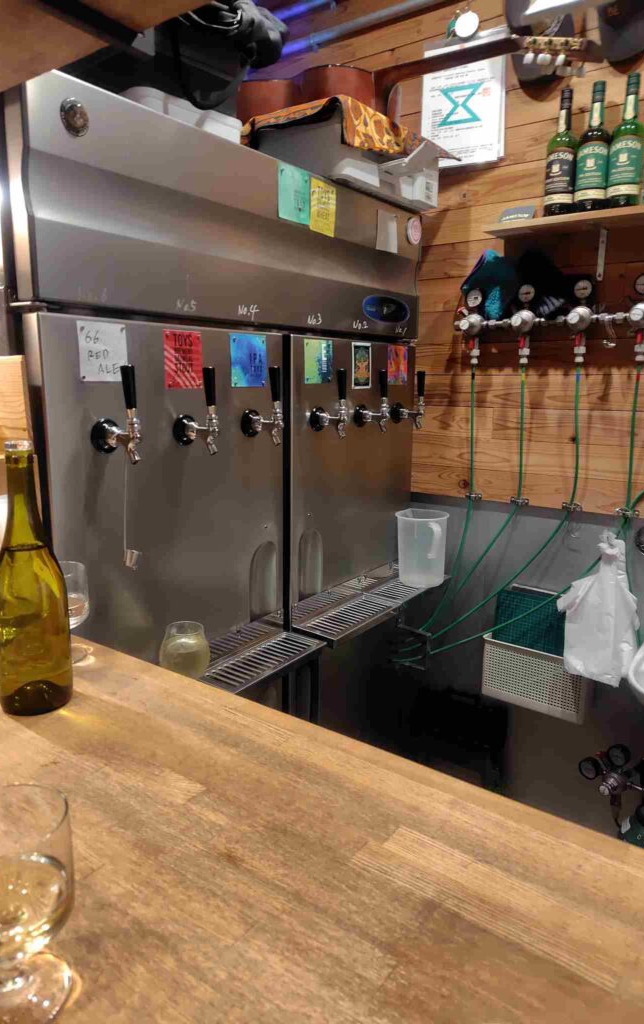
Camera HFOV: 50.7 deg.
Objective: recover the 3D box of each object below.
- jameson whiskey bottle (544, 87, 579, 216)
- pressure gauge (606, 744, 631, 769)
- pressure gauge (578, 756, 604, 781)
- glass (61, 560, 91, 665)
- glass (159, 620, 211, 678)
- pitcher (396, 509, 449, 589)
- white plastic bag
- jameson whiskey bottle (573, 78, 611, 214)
[{"bbox_3d":[0.637,-0.950,1.796,0.078,0.300,0.078,8,14,35],"label":"jameson whiskey bottle"},{"bbox_3d":[0.672,0.551,1.536,0.031,0.050,0.050,-8,14,-36],"label":"pressure gauge"},{"bbox_3d":[0.612,0.583,1.548,0.031,0.050,0.050,-8,14,-36],"label":"pressure gauge"},{"bbox_3d":[-0.348,0.134,0.906,0.074,0.122,0.074,8,14,35],"label":"glass"},{"bbox_3d":[-0.252,0.281,1.254,0.090,0.142,0.090,0,11,0],"label":"glass"},{"bbox_3d":[0.298,0.109,1.968,0.150,0.204,0.185,-3,12,-16],"label":"pitcher"},{"bbox_3d":[0.802,0.275,1.975,0.235,0.440,0.130,8,14,35],"label":"white plastic bag"},{"bbox_3d":[0.703,-0.939,1.750,0.078,0.300,0.078,8,14,35],"label":"jameson whiskey bottle"}]

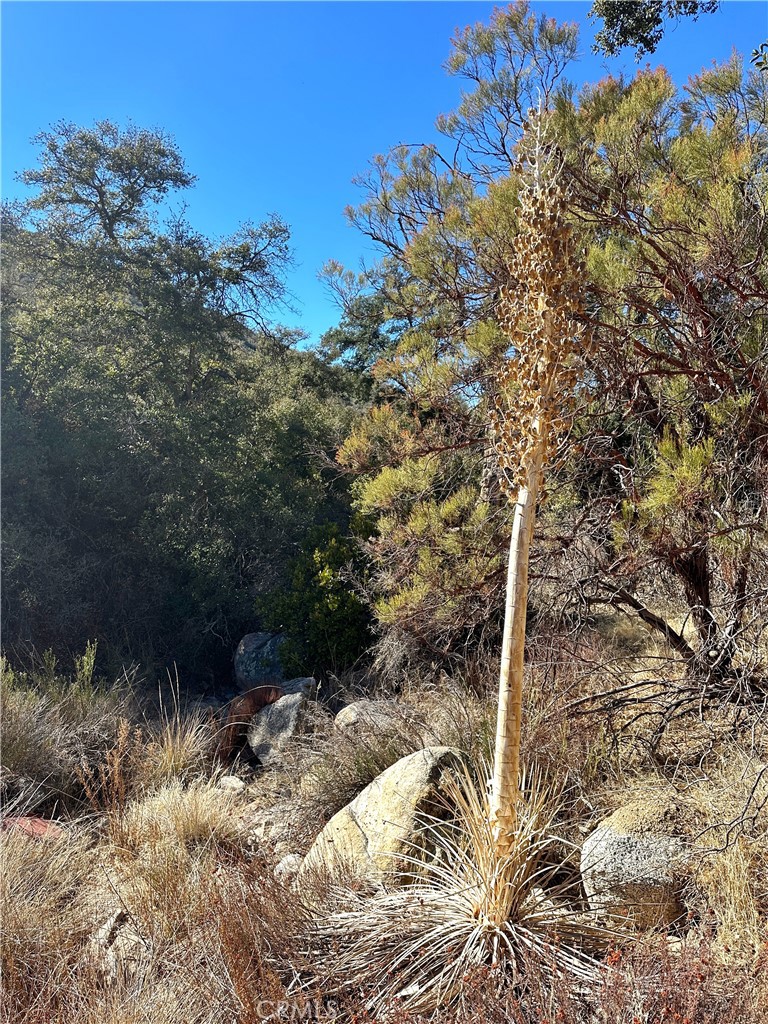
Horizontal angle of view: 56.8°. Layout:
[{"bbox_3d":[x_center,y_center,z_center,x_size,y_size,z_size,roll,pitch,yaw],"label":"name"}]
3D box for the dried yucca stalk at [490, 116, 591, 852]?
[{"bbox_3d":[0.598,-0.107,2.750,0.375,2.860,0.360,3,0,0],"label":"dried yucca stalk"}]

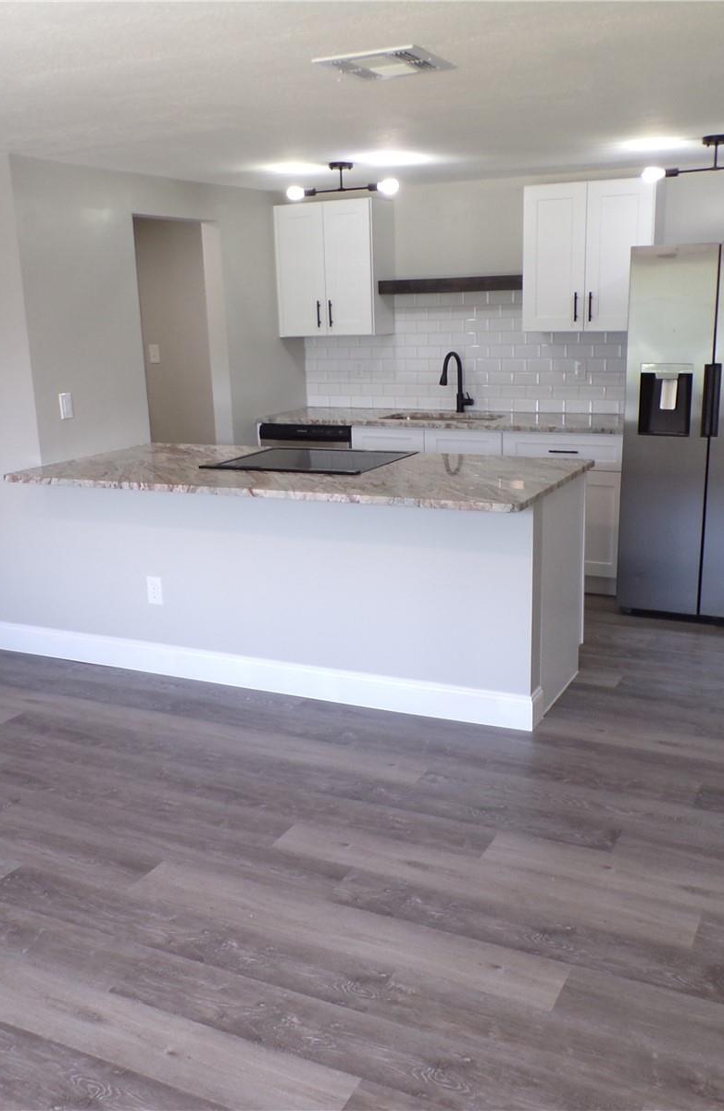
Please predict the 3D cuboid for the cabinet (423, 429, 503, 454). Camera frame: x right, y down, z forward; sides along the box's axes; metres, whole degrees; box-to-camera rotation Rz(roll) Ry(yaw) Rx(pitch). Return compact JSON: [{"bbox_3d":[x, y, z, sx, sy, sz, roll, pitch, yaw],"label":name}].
[{"bbox_3d":[0.698,-0.327,6.024,0.456,0.876,0.600,5,16,26],"label":"cabinet"}]

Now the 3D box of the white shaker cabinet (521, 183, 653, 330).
[{"bbox_3d":[1.252,-1.601,5.548,0.683,0.757,0.327,5,16,25],"label":"white shaker cabinet"}]

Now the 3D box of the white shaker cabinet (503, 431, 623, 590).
[{"bbox_3d":[1.211,-0.271,5.749,0.670,0.878,0.625,5,16,25],"label":"white shaker cabinet"}]

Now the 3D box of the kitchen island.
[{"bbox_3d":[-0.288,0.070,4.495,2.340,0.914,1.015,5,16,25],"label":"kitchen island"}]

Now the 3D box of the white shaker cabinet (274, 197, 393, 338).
[{"bbox_3d":[-0.157,-1.730,6.235,0.645,0.765,0.325,5,16,26],"label":"white shaker cabinet"}]

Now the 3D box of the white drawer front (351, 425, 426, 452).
[{"bbox_3d":[0.146,-0.637,5.887,0.467,0.167,0.022,5,16,26],"label":"white drawer front"}]

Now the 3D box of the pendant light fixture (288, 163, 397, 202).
[{"bbox_3d":[-0.096,-1.892,5.201,0.640,0.165,0.120,5,16,26],"label":"pendant light fixture"}]

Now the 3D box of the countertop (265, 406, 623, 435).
[{"bbox_3d":[0.508,-0.773,5.954,2.220,0.034,0.645,5,16,25],"label":"countertop"}]

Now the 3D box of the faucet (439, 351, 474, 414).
[{"bbox_3d":[0.564,-1.006,6.030,0.120,0.378,0.245,5,16,25],"label":"faucet"}]

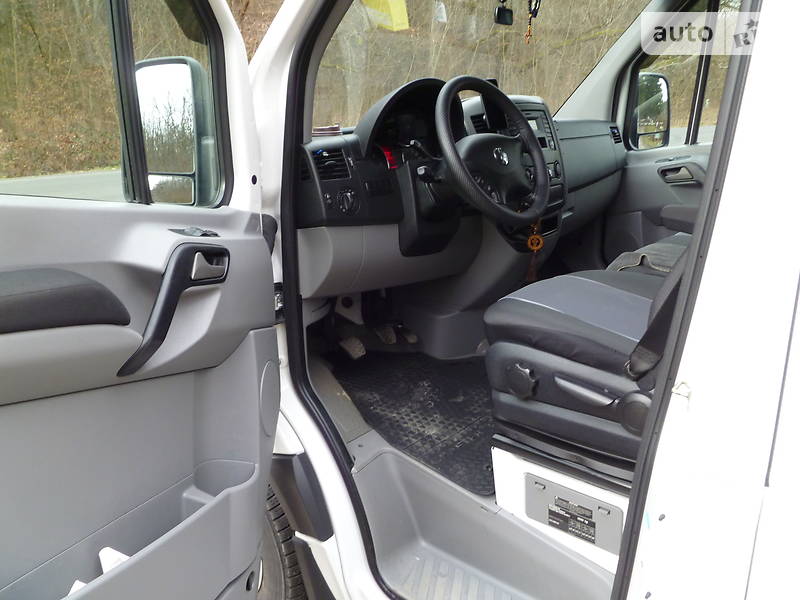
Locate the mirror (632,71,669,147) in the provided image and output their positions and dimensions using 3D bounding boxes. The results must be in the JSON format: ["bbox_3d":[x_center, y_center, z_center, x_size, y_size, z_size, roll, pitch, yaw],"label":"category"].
[{"bbox_3d":[1.026,-0.810,2.774,0.195,0.325,0.125,-13,22,-32],"label":"mirror"}]

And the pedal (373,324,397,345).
[{"bbox_3d":[-0.048,0.118,2.029,0.068,0.062,0.028,-22,-12,-47],"label":"pedal"}]

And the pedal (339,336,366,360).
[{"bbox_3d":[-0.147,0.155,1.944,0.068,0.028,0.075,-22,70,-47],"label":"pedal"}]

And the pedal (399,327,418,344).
[{"bbox_3d":[0.025,0.121,2.097,0.055,0.075,0.028,-22,-14,-47],"label":"pedal"}]

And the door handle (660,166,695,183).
[{"bbox_3d":[1.065,-0.481,2.488,0.125,0.060,0.040,8,20,39],"label":"door handle"}]

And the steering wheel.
[{"bbox_3d":[0.218,-0.356,1.579,0.100,0.393,0.393,-27,-3,43],"label":"steering wheel"}]

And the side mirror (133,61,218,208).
[{"bbox_3d":[-0.511,-0.377,1.456,0.195,0.330,0.125,2,19,8],"label":"side mirror"}]

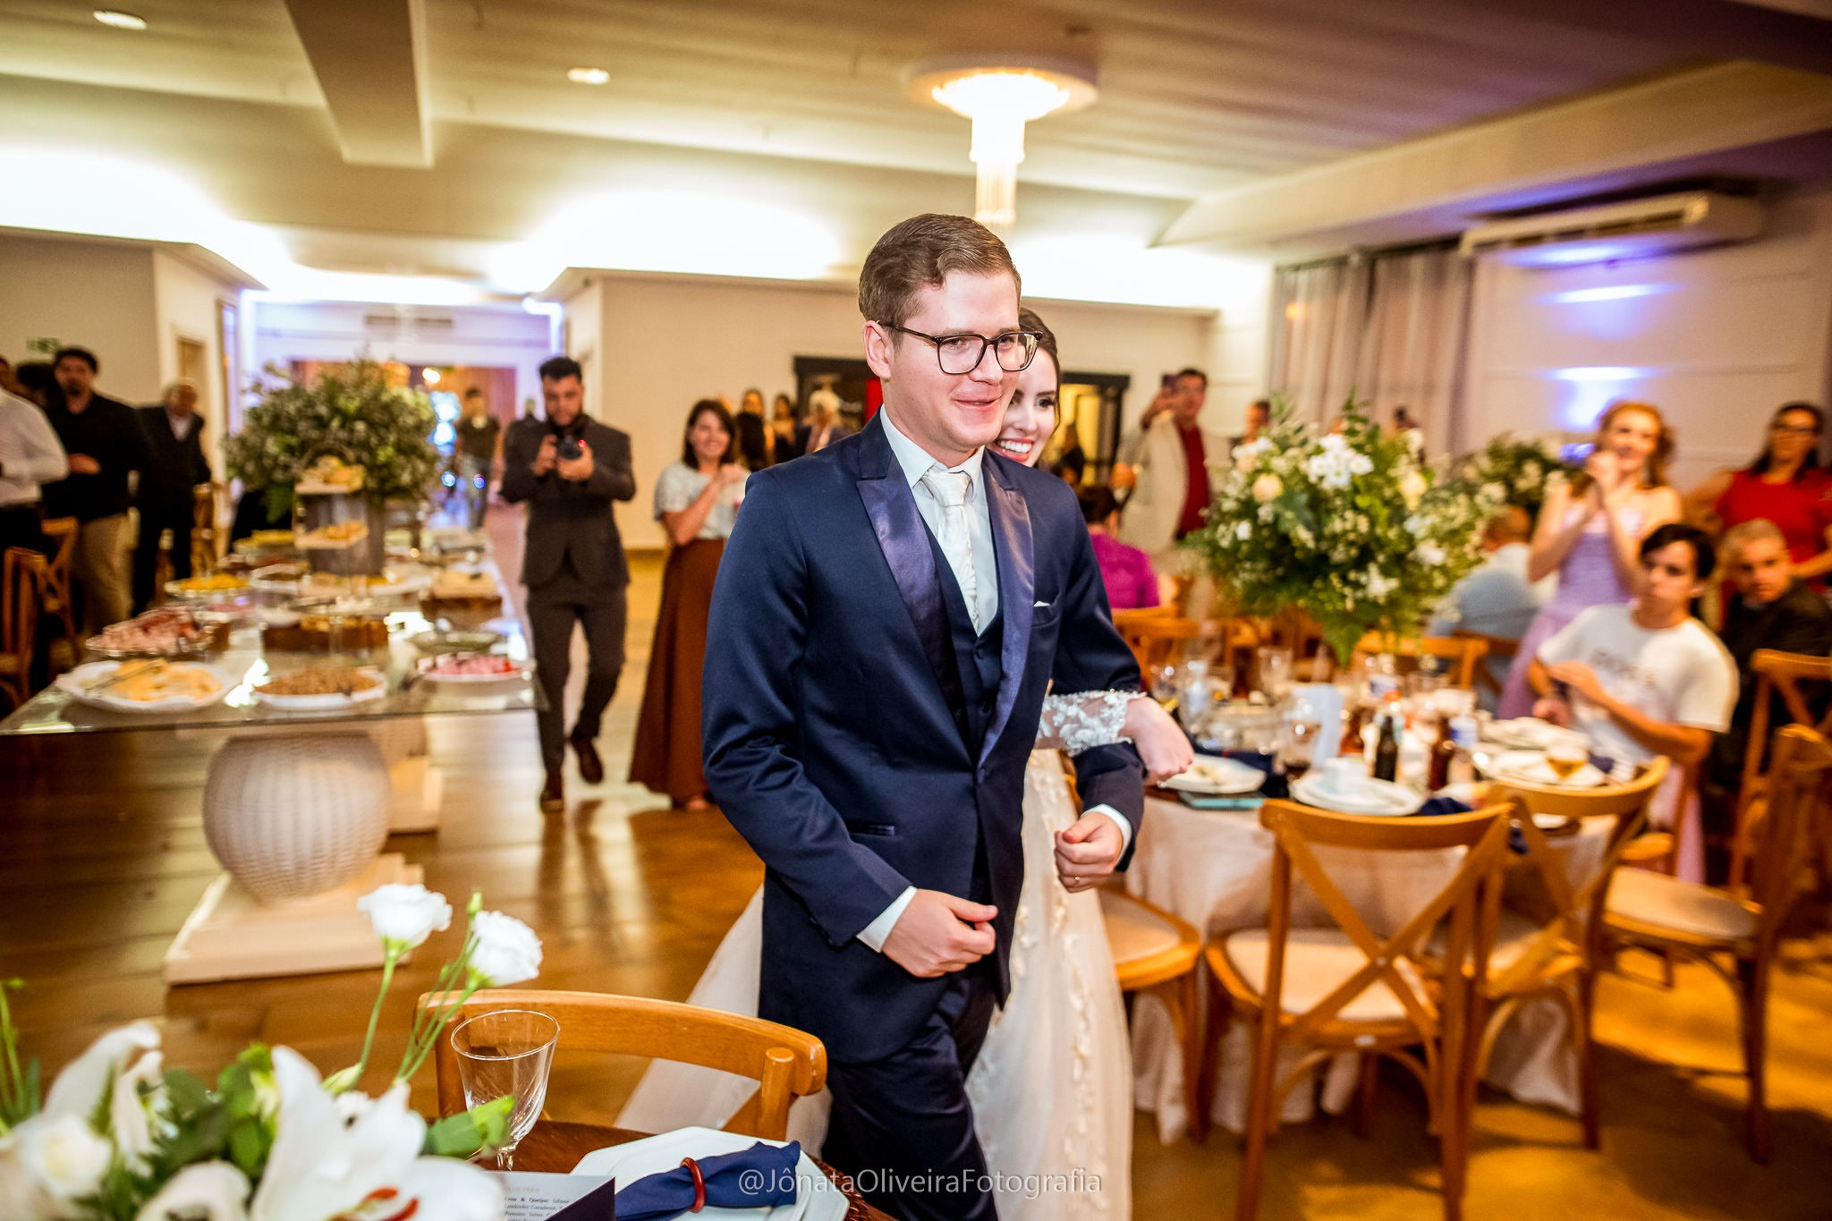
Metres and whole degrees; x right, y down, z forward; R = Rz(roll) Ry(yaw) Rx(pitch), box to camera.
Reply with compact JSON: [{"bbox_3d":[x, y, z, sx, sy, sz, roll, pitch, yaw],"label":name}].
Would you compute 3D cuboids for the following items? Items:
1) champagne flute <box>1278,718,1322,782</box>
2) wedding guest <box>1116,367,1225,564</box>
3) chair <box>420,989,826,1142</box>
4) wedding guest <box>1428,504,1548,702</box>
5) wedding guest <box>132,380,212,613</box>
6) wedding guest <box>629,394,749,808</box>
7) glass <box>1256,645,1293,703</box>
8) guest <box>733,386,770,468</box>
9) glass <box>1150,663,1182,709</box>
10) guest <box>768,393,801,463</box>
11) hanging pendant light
[{"bbox_3d":[0.872,0.326,2.786,0.087,0.168,0.087,2,9,0],"label":"champagne flute"},{"bbox_3d":[1.358,-0.375,6.645,0.580,1.849,0.420,1,9,-9],"label":"wedding guest"},{"bbox_3d":[-0.400,0.931,1.299,0.485,0.881,0.525,4,9,8],"label":"chair"},{"bbox_3d":[2.170,0.246,4.791,0.544,1.307,0.772,4,9,11],"label":"wedding guest"},{"bbox_3d":[-4.778,-0.672,7.926,0.530,1.603,0.360,-4,11,-33],"label":"wedding guest"},{"bbox_3d":[-0.900,-0.055,4.974,0.540,1.583,0.450,-1,9,-18],"label":"wedding guest"},{"bbox_3d":[1.067,0.194,3.656,0.089,0.163,0.089,2,9,0],"label":"glass"},{"bbox_3d":[-1.169,-0.735,8.916,0.455,1.663,0.297,1,9,-6],"label":"guest"},{"bbox_3d":[0.691,0.229,3.353,0.087,0.160,0.087,-1,10,-21],"label":"glass"},{"bbox_3d":[-1.219,-1.102,11.136,0.460,1.714,0.300,2,9,-3],"label":"guest"},{"bbox_3d":[0.448,-2.386,6.516,0.980,0.880,0.980,2,9,0],"label":"hanging pendant light"}]

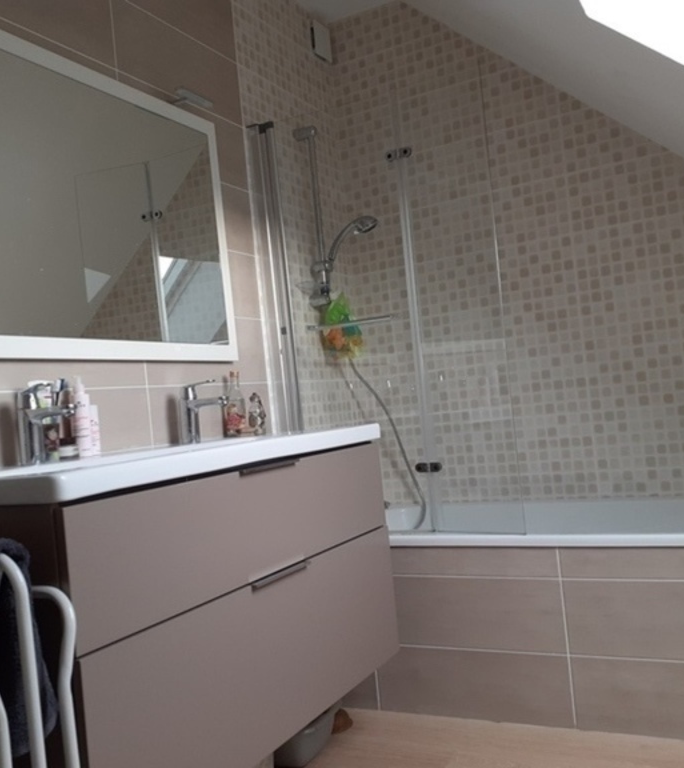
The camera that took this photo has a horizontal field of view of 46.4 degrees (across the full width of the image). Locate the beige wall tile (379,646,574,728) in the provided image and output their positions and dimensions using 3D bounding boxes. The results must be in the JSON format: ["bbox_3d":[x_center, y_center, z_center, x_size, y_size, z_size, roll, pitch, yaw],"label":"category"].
[{"bbox_3d":[0.374,0.876,2.340,0.592,0.199,0.013,-6,-2,27],"label":"beige wall tile"}]

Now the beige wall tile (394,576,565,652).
[{"bbox_3d":[0.354,0.672,2.344,0.592,0.206,0.013,-6,-2,27],"label":"beige wall tile"}]

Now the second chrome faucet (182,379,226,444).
[{"bbox_3d":[-0.370,0.073,2.119,0.128,0.163,0.048,-6,-2,27],"label":"second chrome faucet"}]

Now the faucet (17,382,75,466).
[{"bbox_3d":[-0.616,0.081,1.642,0.131,0.166,0.048,-6,-2,27],"label":"faucet"}]

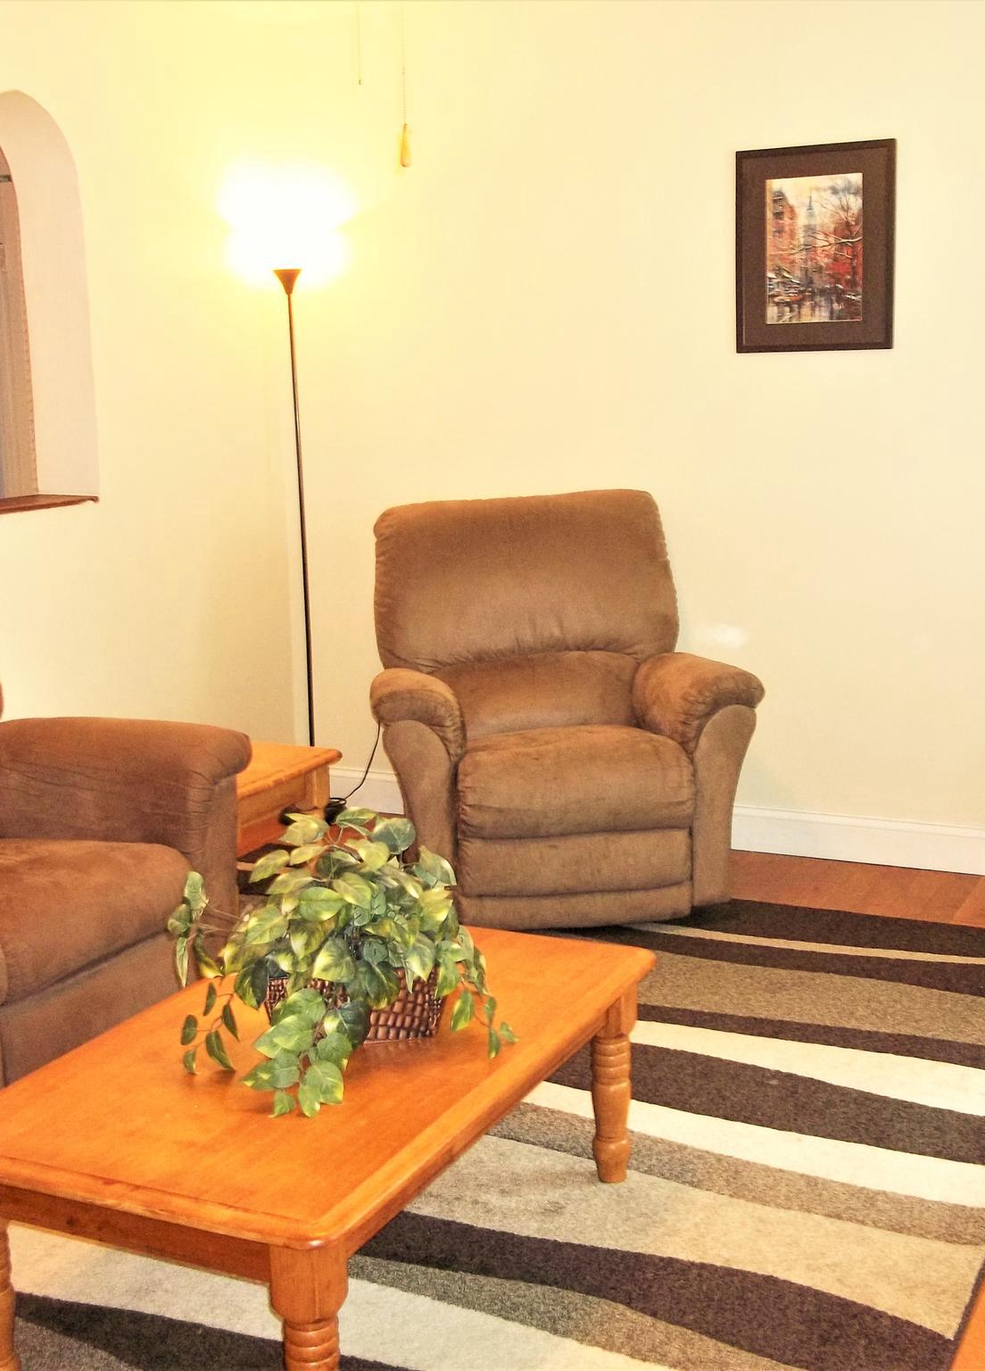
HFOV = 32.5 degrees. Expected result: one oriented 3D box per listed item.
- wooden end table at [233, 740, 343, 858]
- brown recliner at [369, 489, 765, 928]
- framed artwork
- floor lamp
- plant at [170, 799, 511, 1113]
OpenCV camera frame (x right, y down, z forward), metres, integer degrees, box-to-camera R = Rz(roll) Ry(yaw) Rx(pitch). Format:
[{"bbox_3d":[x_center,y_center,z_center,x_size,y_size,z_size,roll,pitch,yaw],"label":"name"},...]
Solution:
[{"bbox_3d":[-0.753,0.428,4.093,0.600,0.470,0.560,3,11,26],"label":"wooden end table"},{"bbox_3d":[0.146,0.045,4.507,0.960,1.030,0.880,-3,10,-8],"label":"brown recliner"},{"bbox_3d":[0.857,-1.162,4.505,0.428,0.532,0.025,3,11,26],"label":"framed artwork"},{"bbox_3d":[-0.590,-0.454,5.239,0.240,1.800,0.240,3,11,26],"label":"floor lamp"},{"bbox_3d":[-0.215,0.366,2.490,0.480,0.310,0.460,-2,10,0],"label":"plant"}]

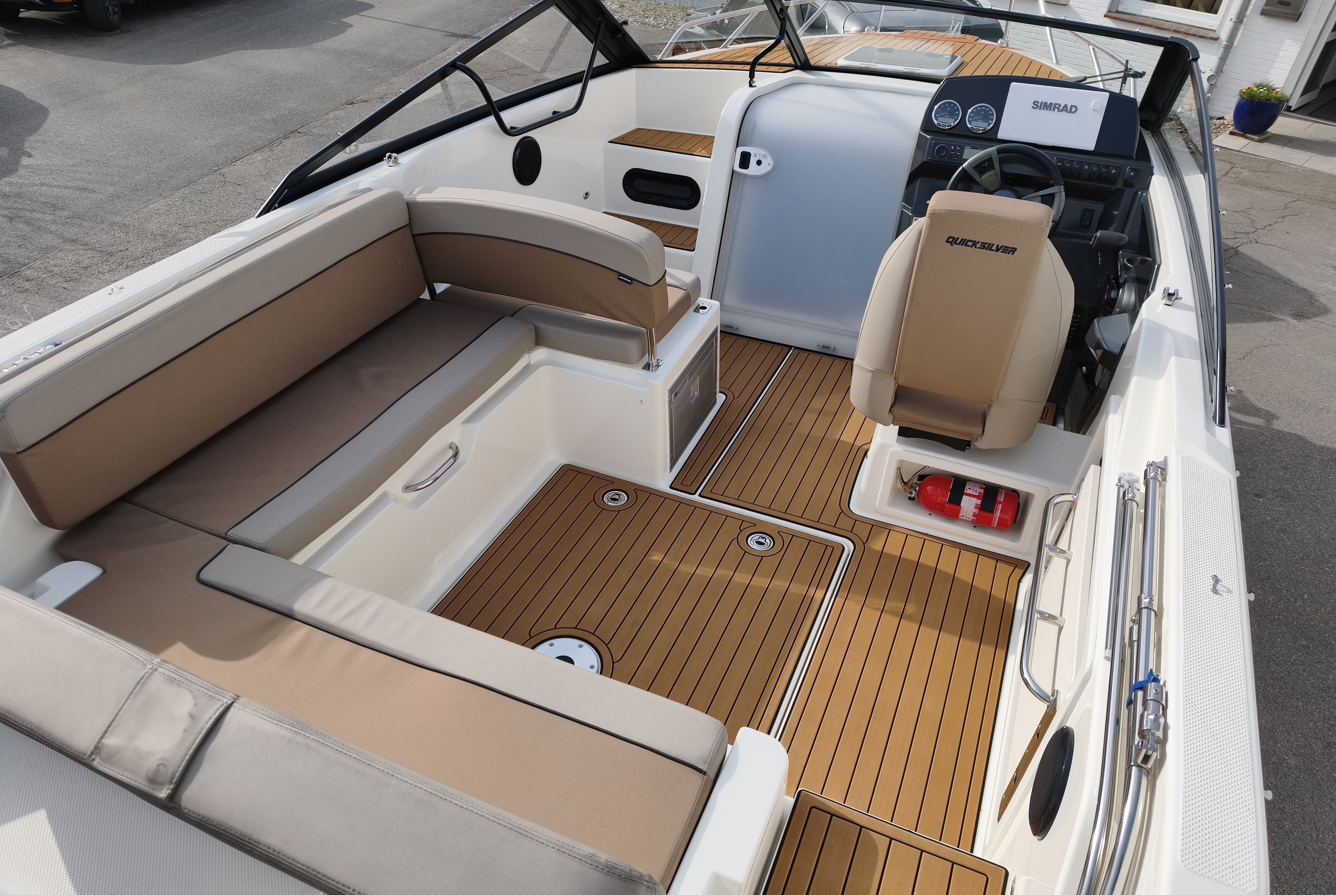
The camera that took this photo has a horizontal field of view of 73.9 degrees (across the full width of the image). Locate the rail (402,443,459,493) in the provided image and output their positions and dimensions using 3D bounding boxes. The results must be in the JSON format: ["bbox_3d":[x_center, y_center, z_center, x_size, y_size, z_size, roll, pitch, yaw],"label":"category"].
[{"bbox_3d":[-0.594,0.053,2.285,0.055,0.030,0.215,15,38,19],"label":"rail"}]

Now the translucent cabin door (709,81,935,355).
[{"bbox_3d":[0.557,-0.856,3.388,0.650,0.820,0.460,15,38,19],"label":"translucent cabin door"}]

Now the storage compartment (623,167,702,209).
[{"bbox_3d":[-0.007,-1.081,3.666,0.355,0.145,0.090,15,38,19],"label":"storage compartment"}]

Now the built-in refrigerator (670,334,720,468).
[{"bbox_3d":[0.035,-0.168,2.820,0.120,0.320,0.405,15,38,19],"label":"built-in refrigerator"}]

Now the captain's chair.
[{"bbox_3d":[0.840,-0.431,2.451,0.530,0.700,0.560,15,38,19],"label":"captain's chair"}]

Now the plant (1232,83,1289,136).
[{"bbox_3d":[6.447,-3.722,9.707,0.480,0.520,0.480,30,44,29],"label":"plant"}]

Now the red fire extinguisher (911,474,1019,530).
[{"bbox_3d":[0.837,0.151,2.535,0.315,0.120,0.120,11,3,18],"label":"red fire extinguisher"}]

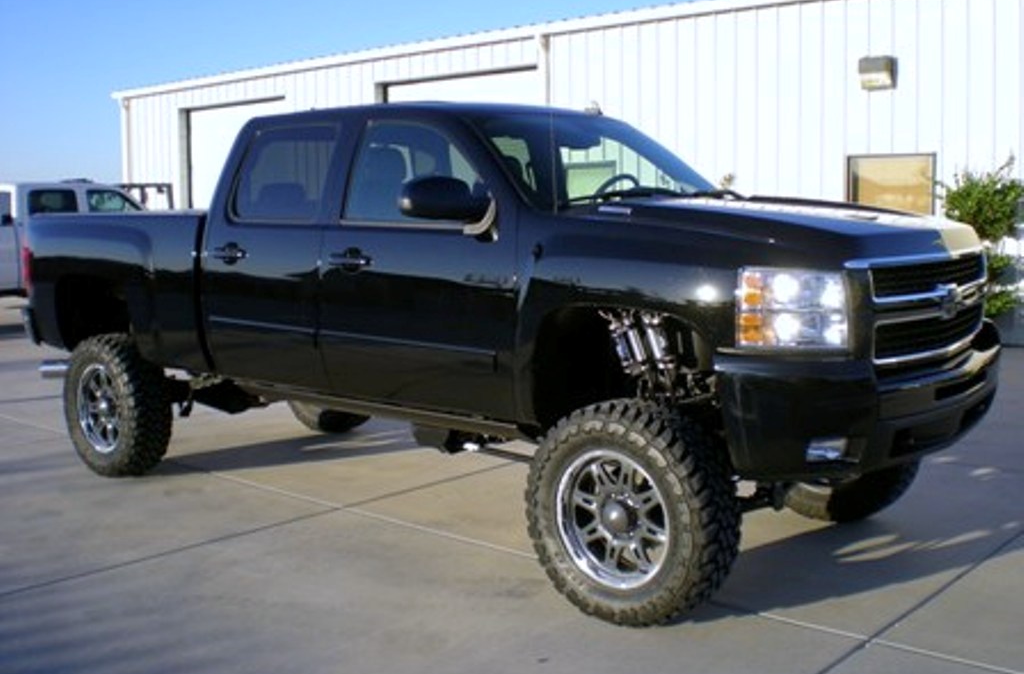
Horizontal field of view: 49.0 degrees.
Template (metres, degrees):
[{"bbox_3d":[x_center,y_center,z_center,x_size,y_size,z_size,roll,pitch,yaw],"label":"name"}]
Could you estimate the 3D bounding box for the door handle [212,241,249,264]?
[{"bbox_3d":[-1.476,-0.435,5.897,0.260,0.110,0.065,5,9,41],"label":"door handle"}]

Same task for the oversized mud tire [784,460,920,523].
[{"bbox_3d":[1.660,0.520,5.819,0.860,0.860,0.320,5,9,41],"label":"oversized mud tire"}]

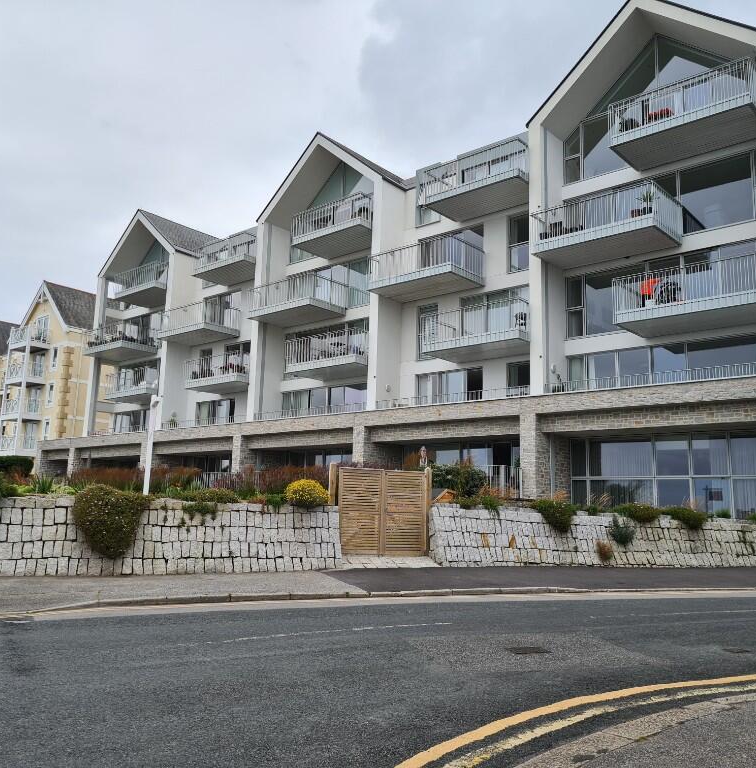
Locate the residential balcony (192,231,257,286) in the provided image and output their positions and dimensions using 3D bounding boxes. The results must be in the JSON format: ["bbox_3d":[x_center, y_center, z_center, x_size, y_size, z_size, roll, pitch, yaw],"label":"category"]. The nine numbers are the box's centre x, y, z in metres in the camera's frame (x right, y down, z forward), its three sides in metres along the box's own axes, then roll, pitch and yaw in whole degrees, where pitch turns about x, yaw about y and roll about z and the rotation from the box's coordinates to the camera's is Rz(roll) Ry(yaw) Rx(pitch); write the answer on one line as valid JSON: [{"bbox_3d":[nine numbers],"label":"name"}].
[{"bbox_3d":[-7.051,-6.258,38.734,4.241,1.453,2.243,-7,-13,40],"label":"residential balcony"}]

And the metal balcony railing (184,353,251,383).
[{"bbox_3d":[-7.262,-0.631,37.794,4.095,1.170,2.243,-7,-13,40],"label":"metal balcony railing"}]

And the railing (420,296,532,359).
[{"bbox_3d":[3.962,-1.864,28.134,4.173,1.453,2.243,-7,-13,40],"label":"railing"}]

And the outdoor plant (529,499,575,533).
[{"bbox_3d":[3.651,2.736,16.000,0.880,0.658,0.650,5,-11,-19],"label":"outdoor plant"}]

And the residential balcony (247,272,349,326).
[{"bbox_3d":[-3.885,-3.822,36.392,4.249,1.395,2.250,-7,-13,40],"label":"residential balcony"}]

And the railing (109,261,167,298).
[{"bbox_3d":[-13.955,-6.067,47.364,4.515,1.575,2.310,-7,-13,41],"label":"railing"}]

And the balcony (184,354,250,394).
[{"bbox_3d":[-7.266,-0.482,37.768,4.095,1.453,2.243,-7,-13,40],"label":"balcony"}]

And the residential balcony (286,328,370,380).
[{"bbox_3d":[-1.630,-1.176,32.932,4.095,1.453,2.243,-7,-13,40],"label":"residential balcony"}]

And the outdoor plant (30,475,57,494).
[{"bbox_3d":[-6.263,1.882,14.400,0.500,0.420,0.480,6,-11,-24],"label":"outdoor plant"}]

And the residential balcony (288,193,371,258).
[{"bbox_3d":[-1.661,-7.474,36.728,4.494,1.565,2.394,-7,-13,41],"label":"residential balcony"}]

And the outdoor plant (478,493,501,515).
[{"bbox_3d":[2.305,2.470,15.900,0.440,0.420,0.380,5,-11,-20],"label":"outdoor plant"}]

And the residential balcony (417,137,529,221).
[{"bbox_3d":[4.263,-7.796,30.018,4.201,1.464,2.250,-7,-13,40],"label":"residential balcony"}]

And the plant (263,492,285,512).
[{"bbox_3d":[-2.120,2.404,15.600,0.440,0.380,0.400,4,-10,-15],"label":"plant"}]

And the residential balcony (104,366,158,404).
[{"bbox_3d":[-12.902,0.212,42.604,4.192,1.453,2.243,-7,-13,40],"label":"residential balcony"}]

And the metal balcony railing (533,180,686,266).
[{"bbox_3d":[7.519,-5.172,25.657,4.251,1.453,2.243,-7,-13,40],"label":"metal balcony railing"}]

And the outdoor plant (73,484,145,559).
[{"bbox_3d":[-4.941,2.521,14.100,1.350,1.380,1.000,6,-11,-24],"label":"outdoor plant"}]

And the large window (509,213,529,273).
[{"bbox_3d":[5.901,-5.796,31.318,1.365,2.520,0.157,-7,-13,41],"label":"large window"}]

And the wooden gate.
[{"bbox_3d":[0.144,2.716,16.217,1.860,1.800,0.090,4,-10,-14],"label":"wooden gate"}]

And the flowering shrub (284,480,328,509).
[{"bbox_3d":[-1.471,2.221,15.600,0.858,0.578,0.800,5,-11,-17],"label":"flowering shrub"}]

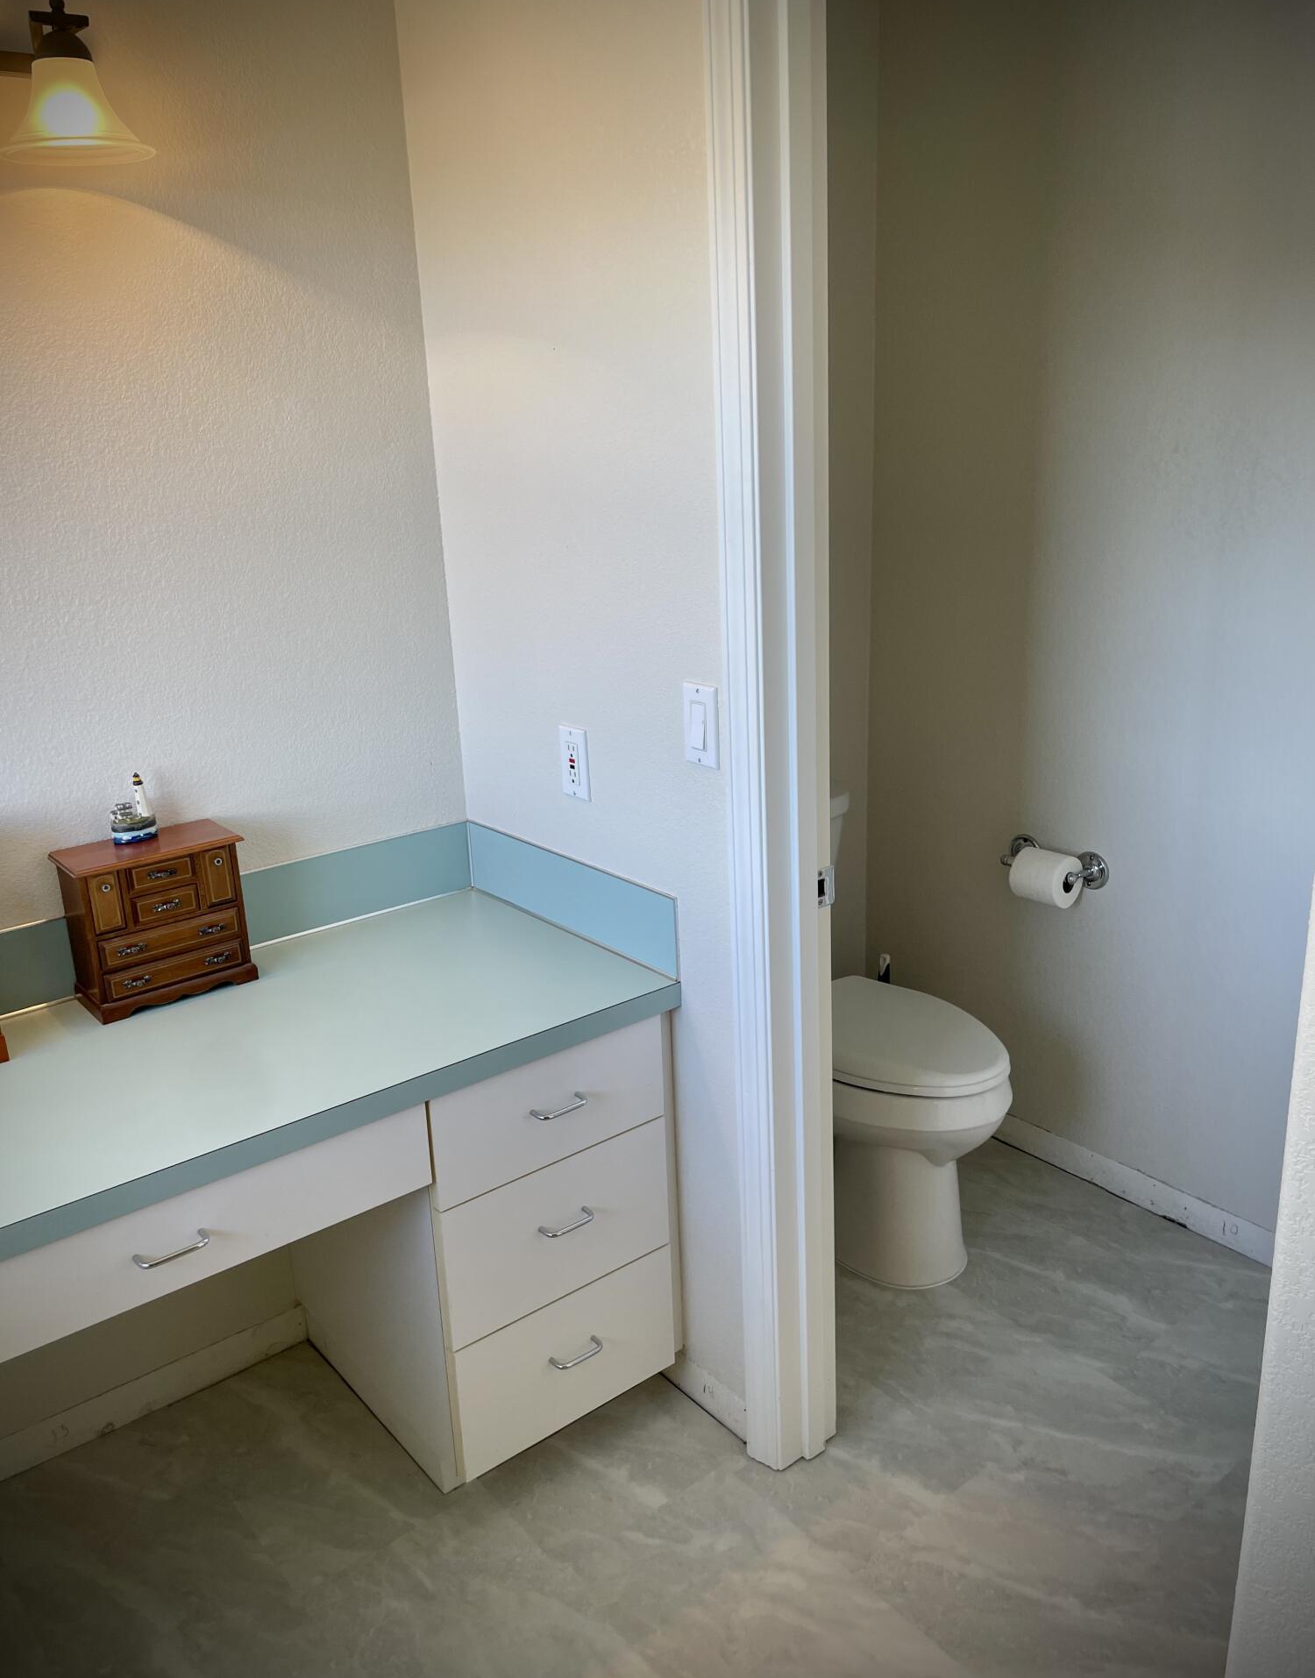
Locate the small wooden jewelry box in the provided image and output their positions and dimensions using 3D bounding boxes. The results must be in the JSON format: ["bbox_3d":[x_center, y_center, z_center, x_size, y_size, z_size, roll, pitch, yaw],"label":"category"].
[{"bbox_3d":[-0.758,0.122,2.001,0.243,0.230,0.151,-15,21,-36],"label":"small wooden jewelry box"}]

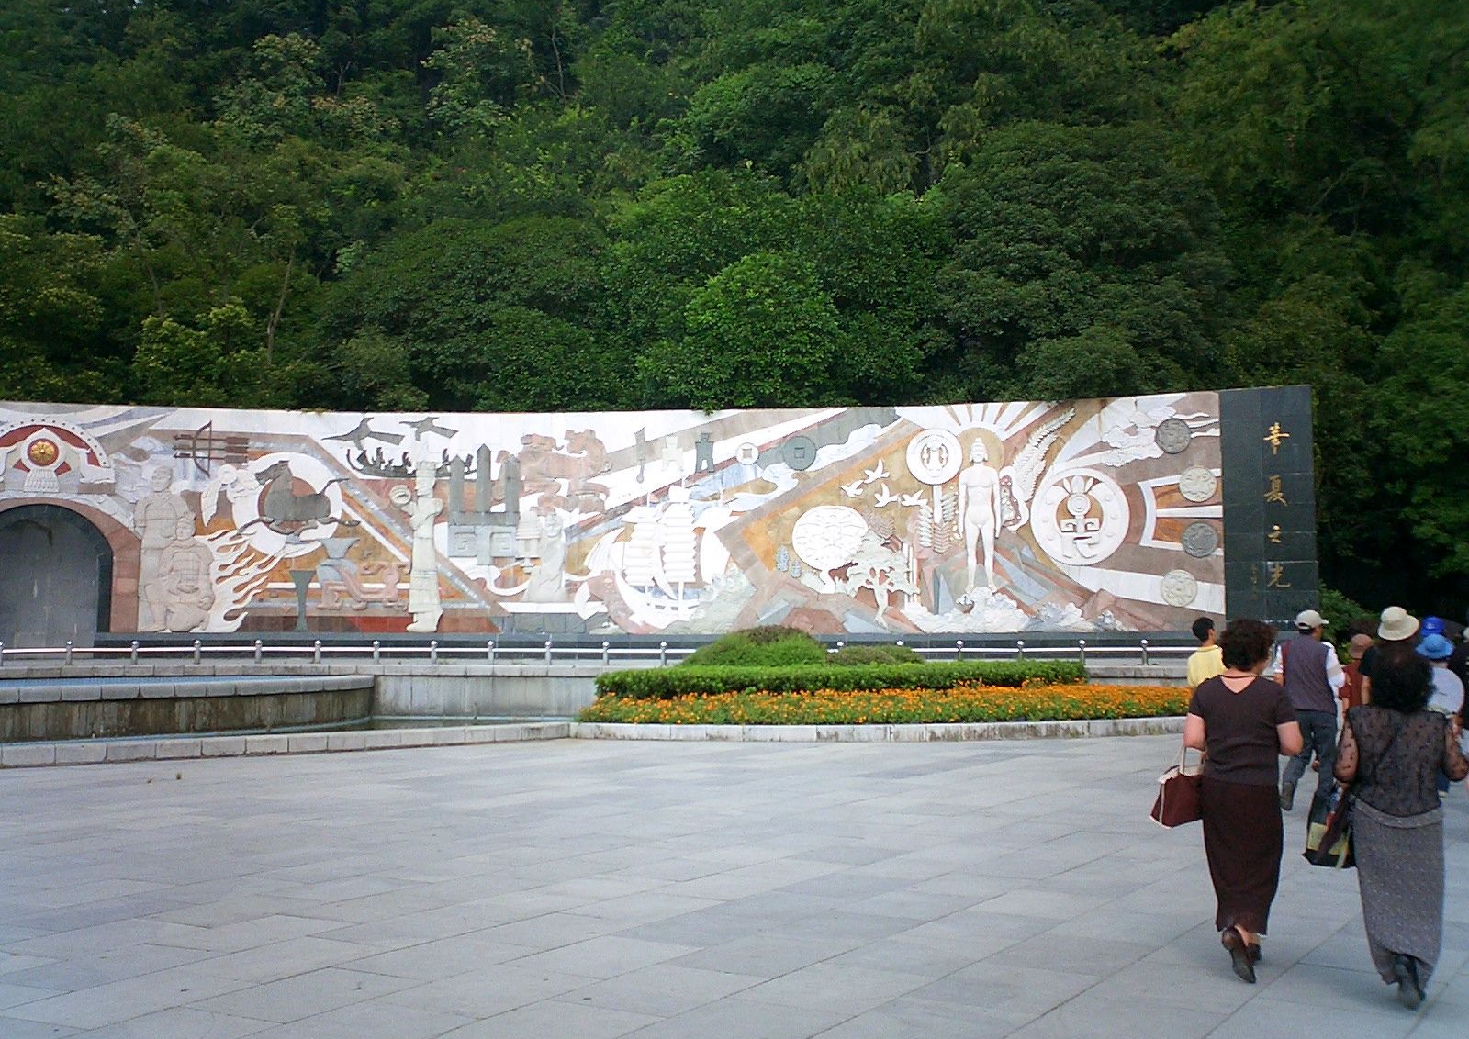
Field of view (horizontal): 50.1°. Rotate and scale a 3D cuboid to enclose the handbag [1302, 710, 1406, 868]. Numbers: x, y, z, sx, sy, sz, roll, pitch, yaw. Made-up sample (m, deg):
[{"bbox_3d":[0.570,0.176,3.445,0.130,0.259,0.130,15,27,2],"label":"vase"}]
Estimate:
[{"bbox_3d":[2.598,1.136,6.600,0.400,0.640,0.280,0,-4,6],"label":"handbag"}]

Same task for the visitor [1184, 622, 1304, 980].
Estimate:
[{"bbox_3d":[2.288,1.238,7.028,0.520,1.570,0.520,-2,-5,25],"label":"visitor"}]

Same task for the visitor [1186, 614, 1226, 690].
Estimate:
[{"bbox_3d":[4.053,1.657,13.314,0.480,1.665,0.420,-3,-5,35],"label":"visitor"}]

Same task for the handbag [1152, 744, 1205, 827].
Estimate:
[{"bbox_3d":[2.056,1.212,7.150,0.300,0.370,0.180,2,-5,-22],"label":"handbag"}]

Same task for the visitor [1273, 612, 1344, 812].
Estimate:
[{"bbox_3d":[4.405,1.548,12.018,0.540,1.690,0.600,-2,-5,30],"label":"visitor"}]

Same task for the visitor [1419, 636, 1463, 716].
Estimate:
[{"bbox_3d":[6.291,1.786,14.006,0.480,1.510,0.450,-2,-5,28],"label":"visitor"}]

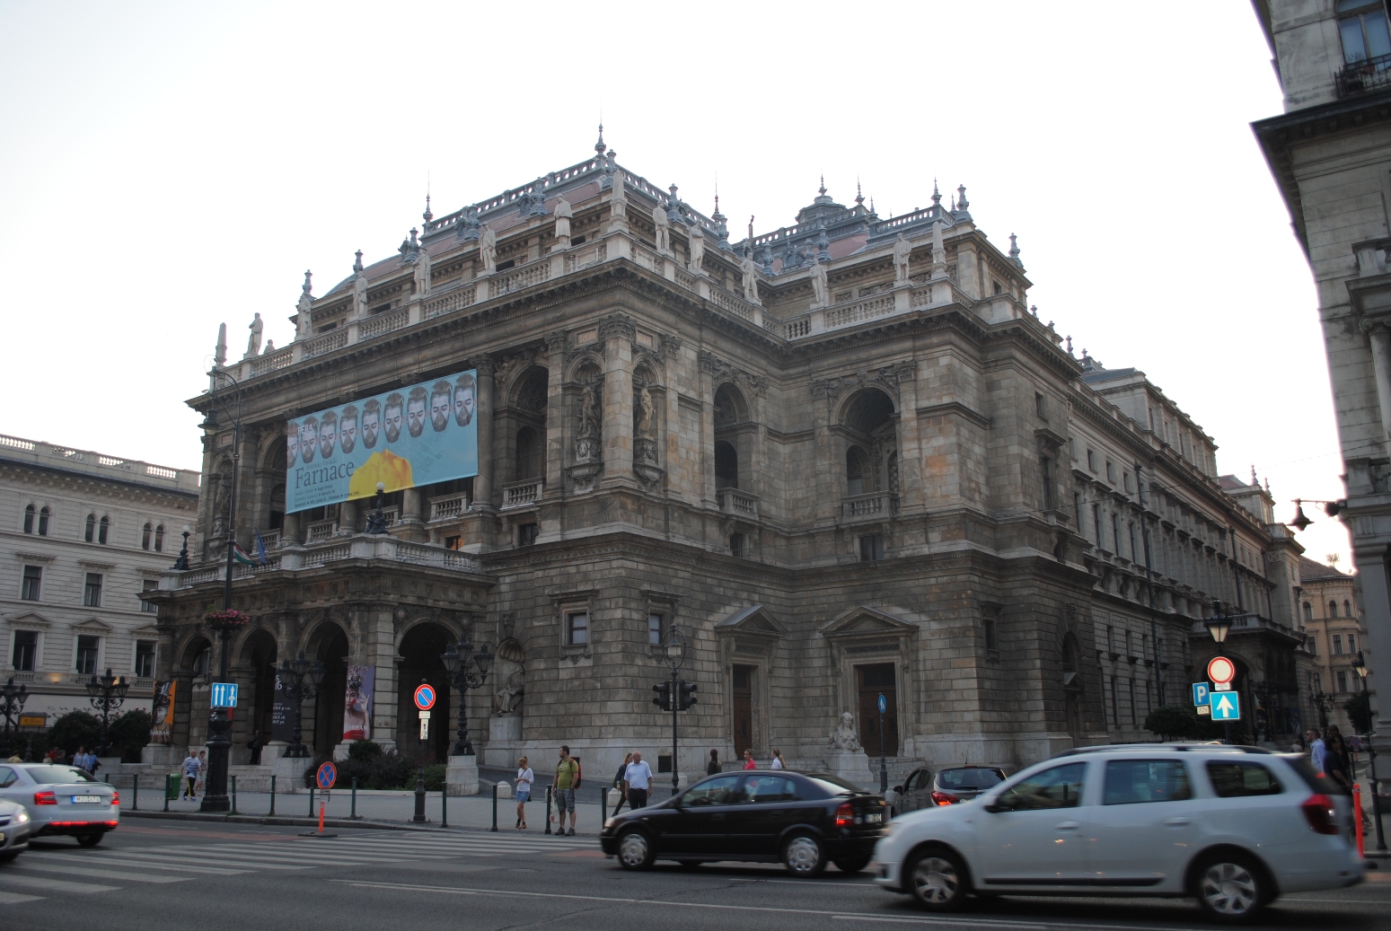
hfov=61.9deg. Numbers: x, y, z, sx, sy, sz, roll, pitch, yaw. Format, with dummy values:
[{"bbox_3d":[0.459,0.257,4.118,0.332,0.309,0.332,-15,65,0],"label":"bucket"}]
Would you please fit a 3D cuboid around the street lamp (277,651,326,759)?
[{"bbox_3d":[-16.311,9.918,48.051,1.800,4.410,1.750,-10,-17,34],"label":"street lamp"}]

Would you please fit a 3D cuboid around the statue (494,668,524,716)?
[{"bbox_3d":[-8.744,10.601,54.446,1.050,2.250,1.150,-10,-17,34],"label":"statue"}]

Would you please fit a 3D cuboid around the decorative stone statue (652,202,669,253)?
[{"bbox_3d":[-1.718,-11.898,58.191,0.650,2.800,0.850,-10,-17,34],"label":"decorative stone statue"}]

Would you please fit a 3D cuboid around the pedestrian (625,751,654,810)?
[{"bbox_3d":[-1.099,6.503,22.900,0.540,1.680,0.340,0,-14,-5],"label":"pedestrian"}]

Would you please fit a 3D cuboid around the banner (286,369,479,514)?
[{"bbox_3d":[-18.087,-1.099,65.653,16.100,5.800,0.100,-11,-17,34],"label":"banner"}]

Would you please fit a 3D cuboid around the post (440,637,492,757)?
[{"bbox_3d":[-8.521,8.558,43.023,1.800,4.410,1.750,-10,-17,34],"label":"post"}]

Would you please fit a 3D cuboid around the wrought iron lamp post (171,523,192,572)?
[{"bbox_3d":[-27.461,4.382,62.000,0.900,2.420,0.900,-11,-17,34],"label":"wrought iron lamp post"}]

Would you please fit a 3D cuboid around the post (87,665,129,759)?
[{"bbox_3d":[-29.511,12.405,58.200,1.750,4.350,1.750,-11,-17,34],"label":"post"}]

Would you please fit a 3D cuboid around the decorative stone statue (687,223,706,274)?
[{"bbox_3d":[0.058,-11.630,62.120,0.750,2.700,0.900,-10,-17,34],"label":"decorative stone statue"}]

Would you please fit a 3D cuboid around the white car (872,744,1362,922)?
[{"bbox_3d":[4.001,3.504,11.347,4.494,1.550,1.735,-10,-17,32],"label":"white car"}]

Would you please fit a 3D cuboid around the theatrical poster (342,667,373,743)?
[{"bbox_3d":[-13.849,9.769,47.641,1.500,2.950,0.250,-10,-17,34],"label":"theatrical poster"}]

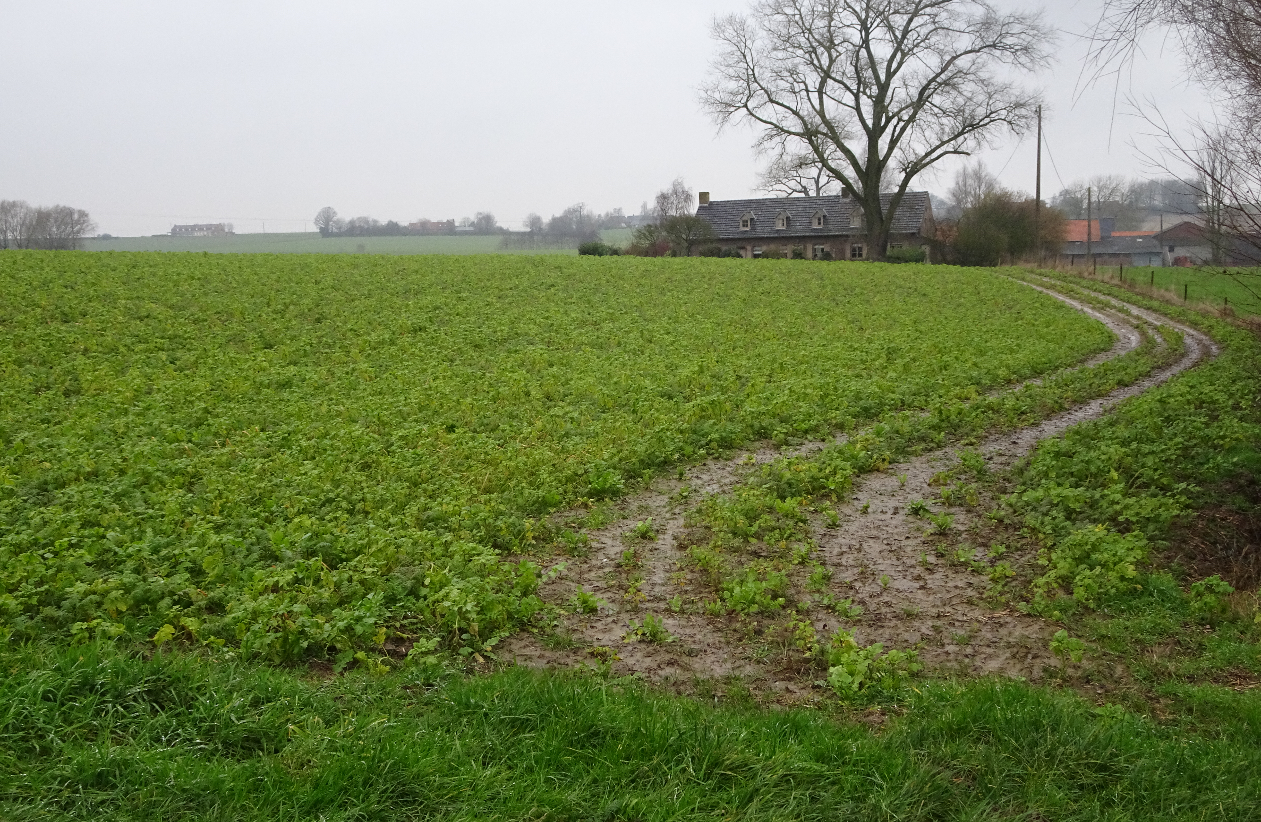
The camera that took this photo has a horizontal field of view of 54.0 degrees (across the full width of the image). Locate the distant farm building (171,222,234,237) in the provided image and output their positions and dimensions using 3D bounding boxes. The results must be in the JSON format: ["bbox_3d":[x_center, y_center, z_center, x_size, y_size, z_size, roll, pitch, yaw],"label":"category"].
[{"bbox_3d":[-255.751,-108.304,740.000,38.000,8.300,11.000,2,9,25],"label":"distant farm building"}]

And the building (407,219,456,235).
[{"bbox_3d":[-104.180,-96.787,650.000,25.000,7.900,8.500,-3,8,-7],"label":"building"}]

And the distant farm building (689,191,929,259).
[{"bbox_3d":[17.046,-17.073,115.605,21.280,7.340,7.000,2,9,26],"label":"distant farm building"}]

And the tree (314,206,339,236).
[{"bbox_3d":[-154.844,-96.615,630.000,12.300,14.300,12.300,-2,8,0],"label":"tree"}]

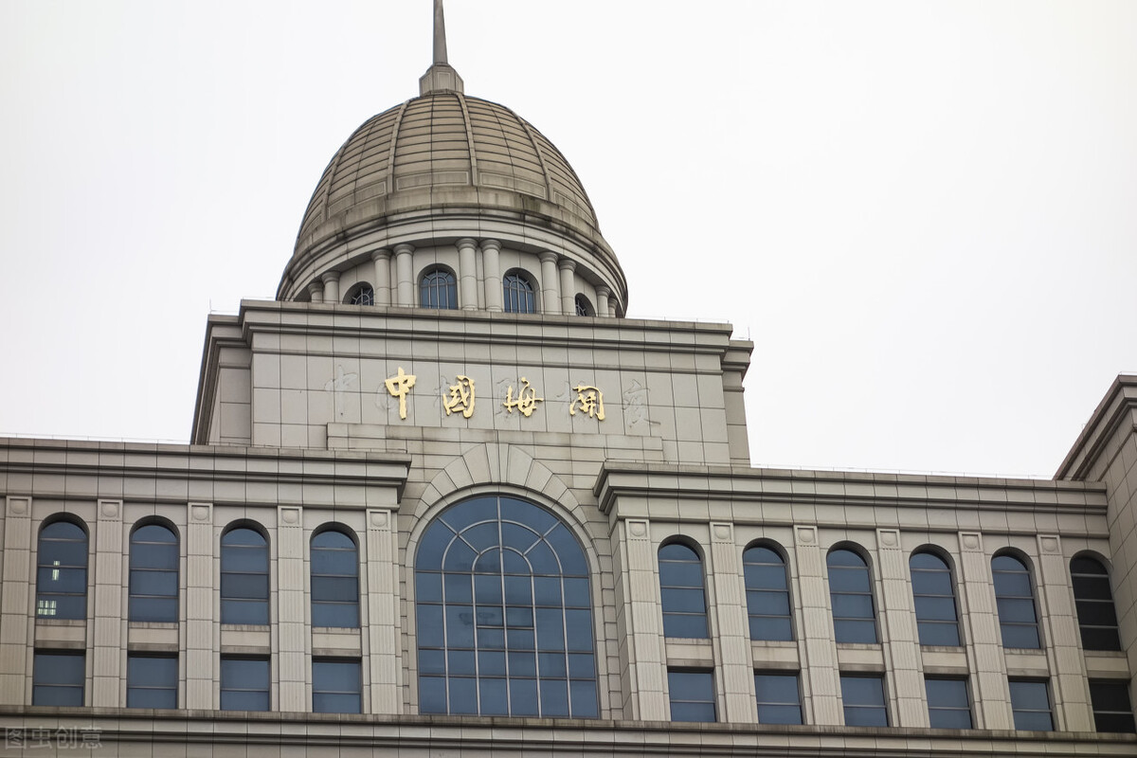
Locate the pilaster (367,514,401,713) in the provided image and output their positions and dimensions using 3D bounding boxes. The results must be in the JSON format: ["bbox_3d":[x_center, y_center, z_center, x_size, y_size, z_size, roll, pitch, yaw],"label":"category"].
[{"bbox_3d":[-6.786,8.448,114.061,0.910,8.174,0.350,3,-30,-11],"label":"pilaster"}]

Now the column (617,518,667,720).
[{"bbox_3d":[2.825,8.978,117.779,0.957,8.321,0.264,3,-30,-11],"label":"column"}]

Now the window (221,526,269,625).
[{"bbox_3d":[-11.958,7.286,116.256,1.782,4.042,0.165,3,-30,-11],"label":"window"}]

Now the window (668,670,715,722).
[{"bbox_3d":[4.485,11.566,113.351,1.751,2.039,0.250,3,-32,-11],"label":"window"}]

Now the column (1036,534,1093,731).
[{"bbox_3d":[18.897,9.730,120.962,0.957,8.321,0.264,3,-30,-11],"label":"column"}]

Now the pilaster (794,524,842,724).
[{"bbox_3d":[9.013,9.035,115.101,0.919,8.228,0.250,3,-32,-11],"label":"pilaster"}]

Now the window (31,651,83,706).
[{"bbox_3d":[-18.173,10.781,112.806,1.782,2.079,0.165,3,-30,-11],"label":"window"}]

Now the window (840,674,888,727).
[{"bbox_3d":[10.794,11.855,114.528,1.735,2.036,0.250,3,-32,-11],"label":"window"}]

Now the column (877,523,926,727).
[{"bbox_3d":[12.327,9.336,117.852,0.910,8.174,0.350,3,-30,-11],"label":"column"}]

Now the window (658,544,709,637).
[{"bbox_3d":[4.200,7.850,117.371,1.723,3.998,0.250,3,-30,-11],"label":"window"}]

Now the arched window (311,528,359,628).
[{"bbox_3d":[-8.724,7.437,116.896,1.782,4.042,0.165,3,-30,-11],"label":"arched window"}]

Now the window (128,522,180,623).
[{"bbox_3d":[-15.191,7.135,115.615,1.782,4.042,0.165,3,-30,-11],"label":"window"}]

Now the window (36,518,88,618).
[{"bbox_3d":[-18.098,6.815,112.948,1.723,3.998,0.250,3,-30,-11],"label":"window"}]

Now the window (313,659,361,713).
[{"bbox_3d":[-8.109,10.994,110.998,1.756,2.057,0.250,3,-32,-11],"label":"window"}]

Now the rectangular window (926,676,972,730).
[{"bbox_3d":[14.002,12.079,117.127,1.723,2.048,0.250,3,-30,-11],"label":"rectangular window"}]

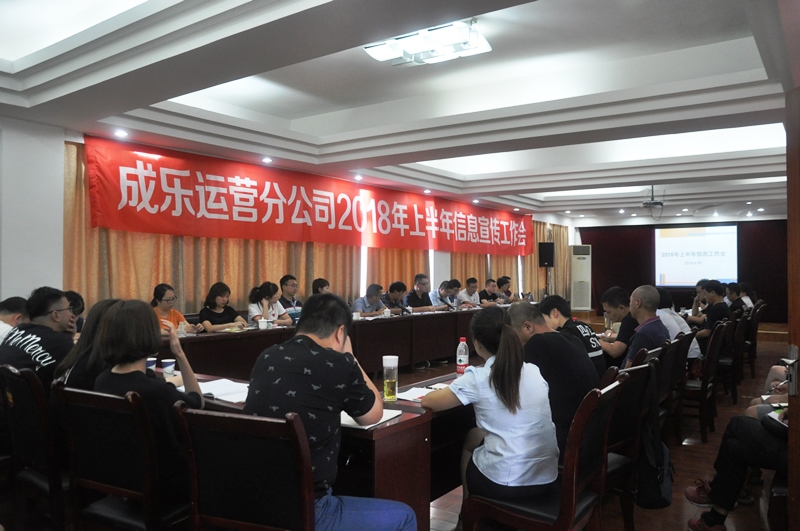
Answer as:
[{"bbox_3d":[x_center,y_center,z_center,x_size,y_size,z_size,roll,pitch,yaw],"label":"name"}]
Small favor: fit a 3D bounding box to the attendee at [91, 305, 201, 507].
[{"bbox_3d":[-1.011,0.770,2.596,0.490,1.260,0.680,1,0,37],"label":"attendee"}]

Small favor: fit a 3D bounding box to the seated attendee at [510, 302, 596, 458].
[{"bbox_3d":[0.663,0.823,3.200,0.800,1.260,0.560,1,0,40],"label":"seated attendee"}]

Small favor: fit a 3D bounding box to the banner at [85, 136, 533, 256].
[{"bbox_3d":[0.028,-0.786,10.222,0.050,0.930,10.550,1,0,37],"label":"banner"}]

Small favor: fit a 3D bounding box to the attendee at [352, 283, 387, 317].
[{"bbox_3d":[-0.267,0.840,8.128,0.800,1.190,0.540,1,0,32],"label":"attendee"}]

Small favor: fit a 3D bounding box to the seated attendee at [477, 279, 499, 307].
[{"bbox_3d":[1.741,0.861,11.105,0.780,1.230,0.550,1,0,29],"label":"seated attendee"}]

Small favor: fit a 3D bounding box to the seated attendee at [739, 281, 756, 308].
[{"bbox_3d":[4.457,0.873,7.899,0.730,1.270,0.500,1,0,37],"label":"seated attendee"}]

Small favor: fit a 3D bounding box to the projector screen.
[{"bbox_3d":[7.523,-0.219,15.253,1.960,1.600,0.060,1,0,37],"label":"projector screen"}]

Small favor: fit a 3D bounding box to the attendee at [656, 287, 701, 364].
[{"bbox_3d":[2.122,0.820,4.926,0.750,1.260,0.520,1,0,37],"label":"attendee"}]

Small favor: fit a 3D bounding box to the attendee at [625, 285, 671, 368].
[{"bbox_3d":[1.548,0.795,4.276,0.780,1.330,0.500,1,0,38],"label":"attendee"}]

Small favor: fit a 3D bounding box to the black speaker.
[{"bbox_3d":[3.224,-0.234,13.193,0.340,0.550,0.330,1,0,14],"label":"black speaker"}]

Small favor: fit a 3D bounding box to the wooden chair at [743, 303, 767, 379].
[{"bbox_3d":[4.544,0.970,7.965,0.540,0.965,0.450,1,0,37],"label":"wooden chair"}]

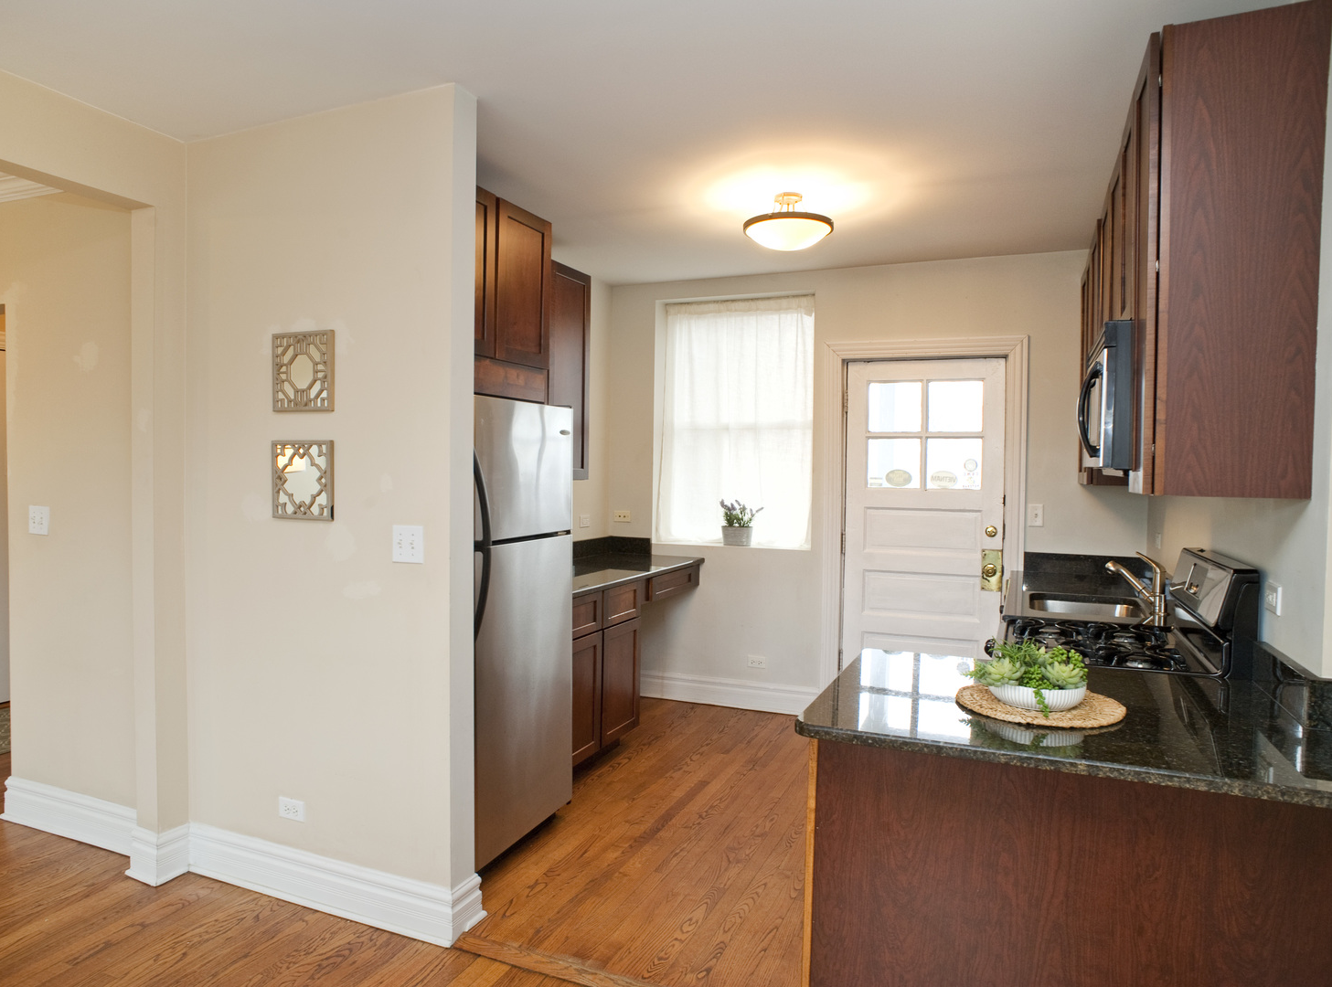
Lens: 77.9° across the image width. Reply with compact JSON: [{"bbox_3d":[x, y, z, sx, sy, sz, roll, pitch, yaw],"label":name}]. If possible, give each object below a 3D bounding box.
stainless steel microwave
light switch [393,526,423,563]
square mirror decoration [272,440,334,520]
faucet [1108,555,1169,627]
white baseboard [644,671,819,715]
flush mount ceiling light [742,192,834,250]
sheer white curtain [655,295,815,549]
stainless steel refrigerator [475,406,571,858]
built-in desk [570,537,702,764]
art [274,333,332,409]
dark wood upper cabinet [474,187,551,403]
[{"bbox_3d":[1.493,-0.264,2.499,0.404,0.410,0.755,1,2,23],"label":"stainless steel microwave"},{"bbox_3d":[-0.780,0.154,2.490,0.116,0.113,0.016,1,2,23],"label":"light switch"},{"bbox_3d":[-1.187,-0.043,2.692,0.249,0.256,0.022,1,2,23],"label":"square mirror decoration"},{"bbox_3d":[1.836,0.350,3.207,0.221,0.235,0.057,1,2,23],"label":"faucet"},{"bbox_3d":[0.296,1.230,5.114,1.300,0.168,0.026,1,2,23],"label":"white baseboard"},{"bbox_3d":[0.508,-1.117,3.418,0.385,0.225,0.385,1,2,23],"label":"flush mount ceiling light"},{"bbox_3d":[0.407,-0.438,5.037,1.000,1.505,0.080,1,2,23],"label":"sheer white curtain"},{"bbox_3d":[-0.850,0.499,3.206,0.780,1.697,0.748,1,2,23],"label":"stainless steel refrigerator"},{"bbox_3d":[-0.415,0.813,4.469,0.663,1.016,1.740,1,2,23],"label":"built-in desk"},{"bbox_3d":[-1.183,-0.394,2.683,0.249,0.258,0.022,1,2,23],"label":"art"},{"bbox_3d":[-0.906,-0.739,3.179,0.630,0.740,0.760,1,2,23],"label":"dark wood upper cabinet"}]

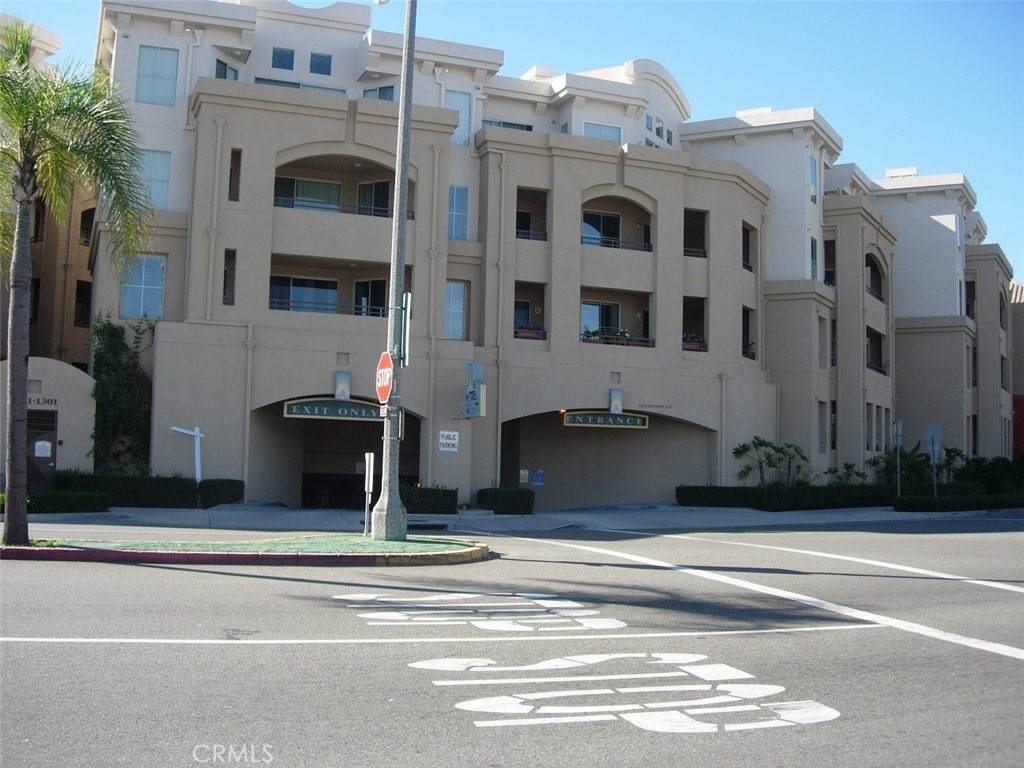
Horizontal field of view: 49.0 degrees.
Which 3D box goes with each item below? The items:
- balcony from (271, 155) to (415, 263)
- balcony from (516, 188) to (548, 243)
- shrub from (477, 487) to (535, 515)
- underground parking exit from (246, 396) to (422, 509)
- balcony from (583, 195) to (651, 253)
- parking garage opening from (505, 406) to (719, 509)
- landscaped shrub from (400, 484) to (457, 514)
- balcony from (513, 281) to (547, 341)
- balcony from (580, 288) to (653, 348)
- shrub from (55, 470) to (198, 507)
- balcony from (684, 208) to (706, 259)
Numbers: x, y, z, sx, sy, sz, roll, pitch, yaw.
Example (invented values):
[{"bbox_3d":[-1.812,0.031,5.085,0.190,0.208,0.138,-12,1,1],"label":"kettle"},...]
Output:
[{"bbox_3d":[-5.233,-5.186,33.923,4.245,3.135,1.700,3,-5,-21],"label":"balcony"},{"bbox_3d":[0.385,-5.284,35.963,1.067,1.673,1.400,3,-5,-21],"label":"balcony"},{"bbox_3d":[-0.203,3.381,32.649,1.316,0.766,1.300,3,-5,-21],"label":"shrub"},{"bbox_3d":[-5.373,2.024,33.317,5.088,3.231,1.700,3,-5,-21],"label":"underground parking exit"},{"bbox_3d":[3.160,-5.178,37.038,2.555,1.773,1.400,3,-5,-21],"label":"balcony"},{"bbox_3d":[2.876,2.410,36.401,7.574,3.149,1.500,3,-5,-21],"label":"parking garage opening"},{"bbox_3d":[-2.431,3.267,31.734,1.419,0.786,1.200,3,-5,-21],"label":"landscaped shrub"},{"bbox_3d":[0.310,-2.236,35.700,1.076,1.807,1.400,3,-5,-21],"label":"balcony"},{"bbox_3d":[3.129,-2.089,36.790,2.592,1.846,1.400,3,-5,-21],"label":"balcony"},{"bbox_3d":[-10.216,2.843,29.911,3.425,0.868,1.000,3,-5,-21],"label":"shrub"},{"bbox_3d":[5.848,-4.962,38.071,0.857,1.621,1.400,3,-5,-21],"label":"balcony"}]

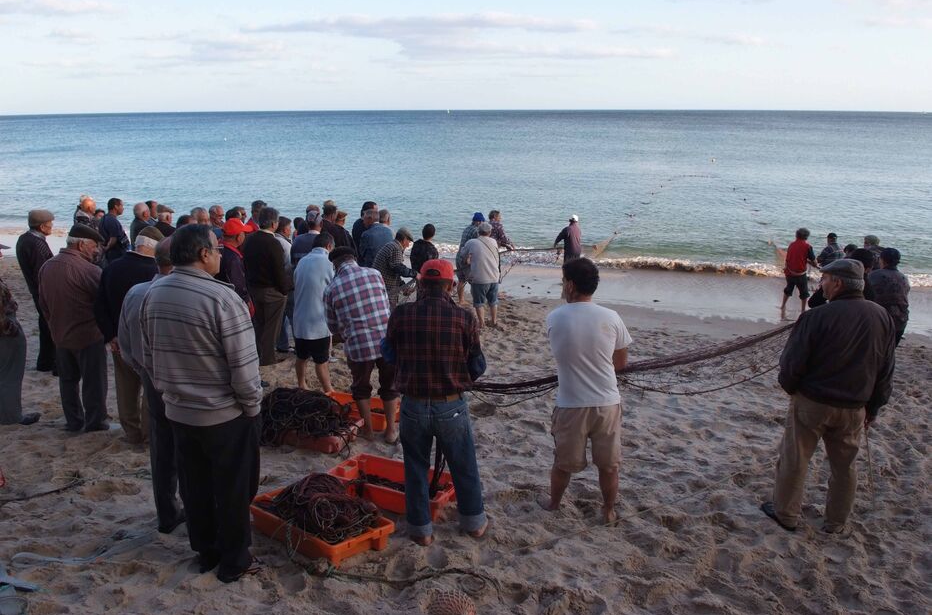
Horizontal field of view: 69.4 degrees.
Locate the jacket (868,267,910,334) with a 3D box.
[{"bbox_3d":[5.006,-0.150,8.073,0.570,0.700,0.380,1,16,3],"label":"jacket"}]

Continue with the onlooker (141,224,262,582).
[{"bbox_3d":[-1.220,0.475,3.126,0.530,1.730,0.370,9,18,29],"label":"onlooker"}]

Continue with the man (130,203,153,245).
[{"bbox_3d":[-3.937,-0.433,8.239,0.500,1.700,0.360,13,20,36],"label":"man"}]

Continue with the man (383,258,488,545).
[{"bbox_3d":[-0.158,0.552,3.870,0.590,1.711,0.420,2,16,8],"label":"man"}]

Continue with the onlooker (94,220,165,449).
[{"bbox_3d":[-2.538,0.230,5.151,0.540,1.691,0.380,3,17,12],"label":"onlooker"}]

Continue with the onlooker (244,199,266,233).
[{"bbox_3d":[-2.712,-0.551,8.897,0.520,1.720,0.380,15,22,43],"label":"onlooker"}]

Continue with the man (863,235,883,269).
[{"bbox_3d":[6.345,-0.289,10.530,0.540,1.690,0.350,1,16,2],"label":"man"}]

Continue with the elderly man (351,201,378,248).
[{"bbox_3d":[-1.325,-0.537,9.049,0.520,1.770,0.360,6,17,20],"label":"elderly man"}]

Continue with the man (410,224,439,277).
[{"bbox_3d":[-0.549,-0.340,9.123,0.470,1.580,0.340,5,17,17],"label":"man"}]

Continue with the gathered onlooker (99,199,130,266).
[{"bbox_3d":[-5.064,-0.696,9.694,0.500,1.740,0.340,10,19,31],"label":"gathered onlooker"}]

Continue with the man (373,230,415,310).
[{"bbox_3d":[-0.880,-0.174,8.279,0.550,1.620,0.540,-5,17,-17],"label":"man"}]

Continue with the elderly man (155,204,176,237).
[{"bbox_3d":[-4.159,-0.571,9.312,0.520,1.690,0.340,12,20,36],"label":"elderly man"}]

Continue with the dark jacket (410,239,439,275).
[{"bbox_3d":[-0.611,-0.694,9.902,0.460,0.660,0.280,2,16,8],"label":"dark jacket"}]

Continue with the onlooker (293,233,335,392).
[{"bbox_3d":[-1.521,0.065,6.703,0.500,1.610,0.400,6,17,21],"label":"onlooker"}]

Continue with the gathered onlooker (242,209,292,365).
[{"bbox_3d":[-2.131,-0.217,7.224,0.550,1.730,0.400,6,17,21],"label":"gathered onlooker"}]

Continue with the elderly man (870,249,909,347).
[{"bbox_3d":[5.182,0.082,8.254,0.520,1.660,0.420,-3,17,-10],"label":"elderly man"}]

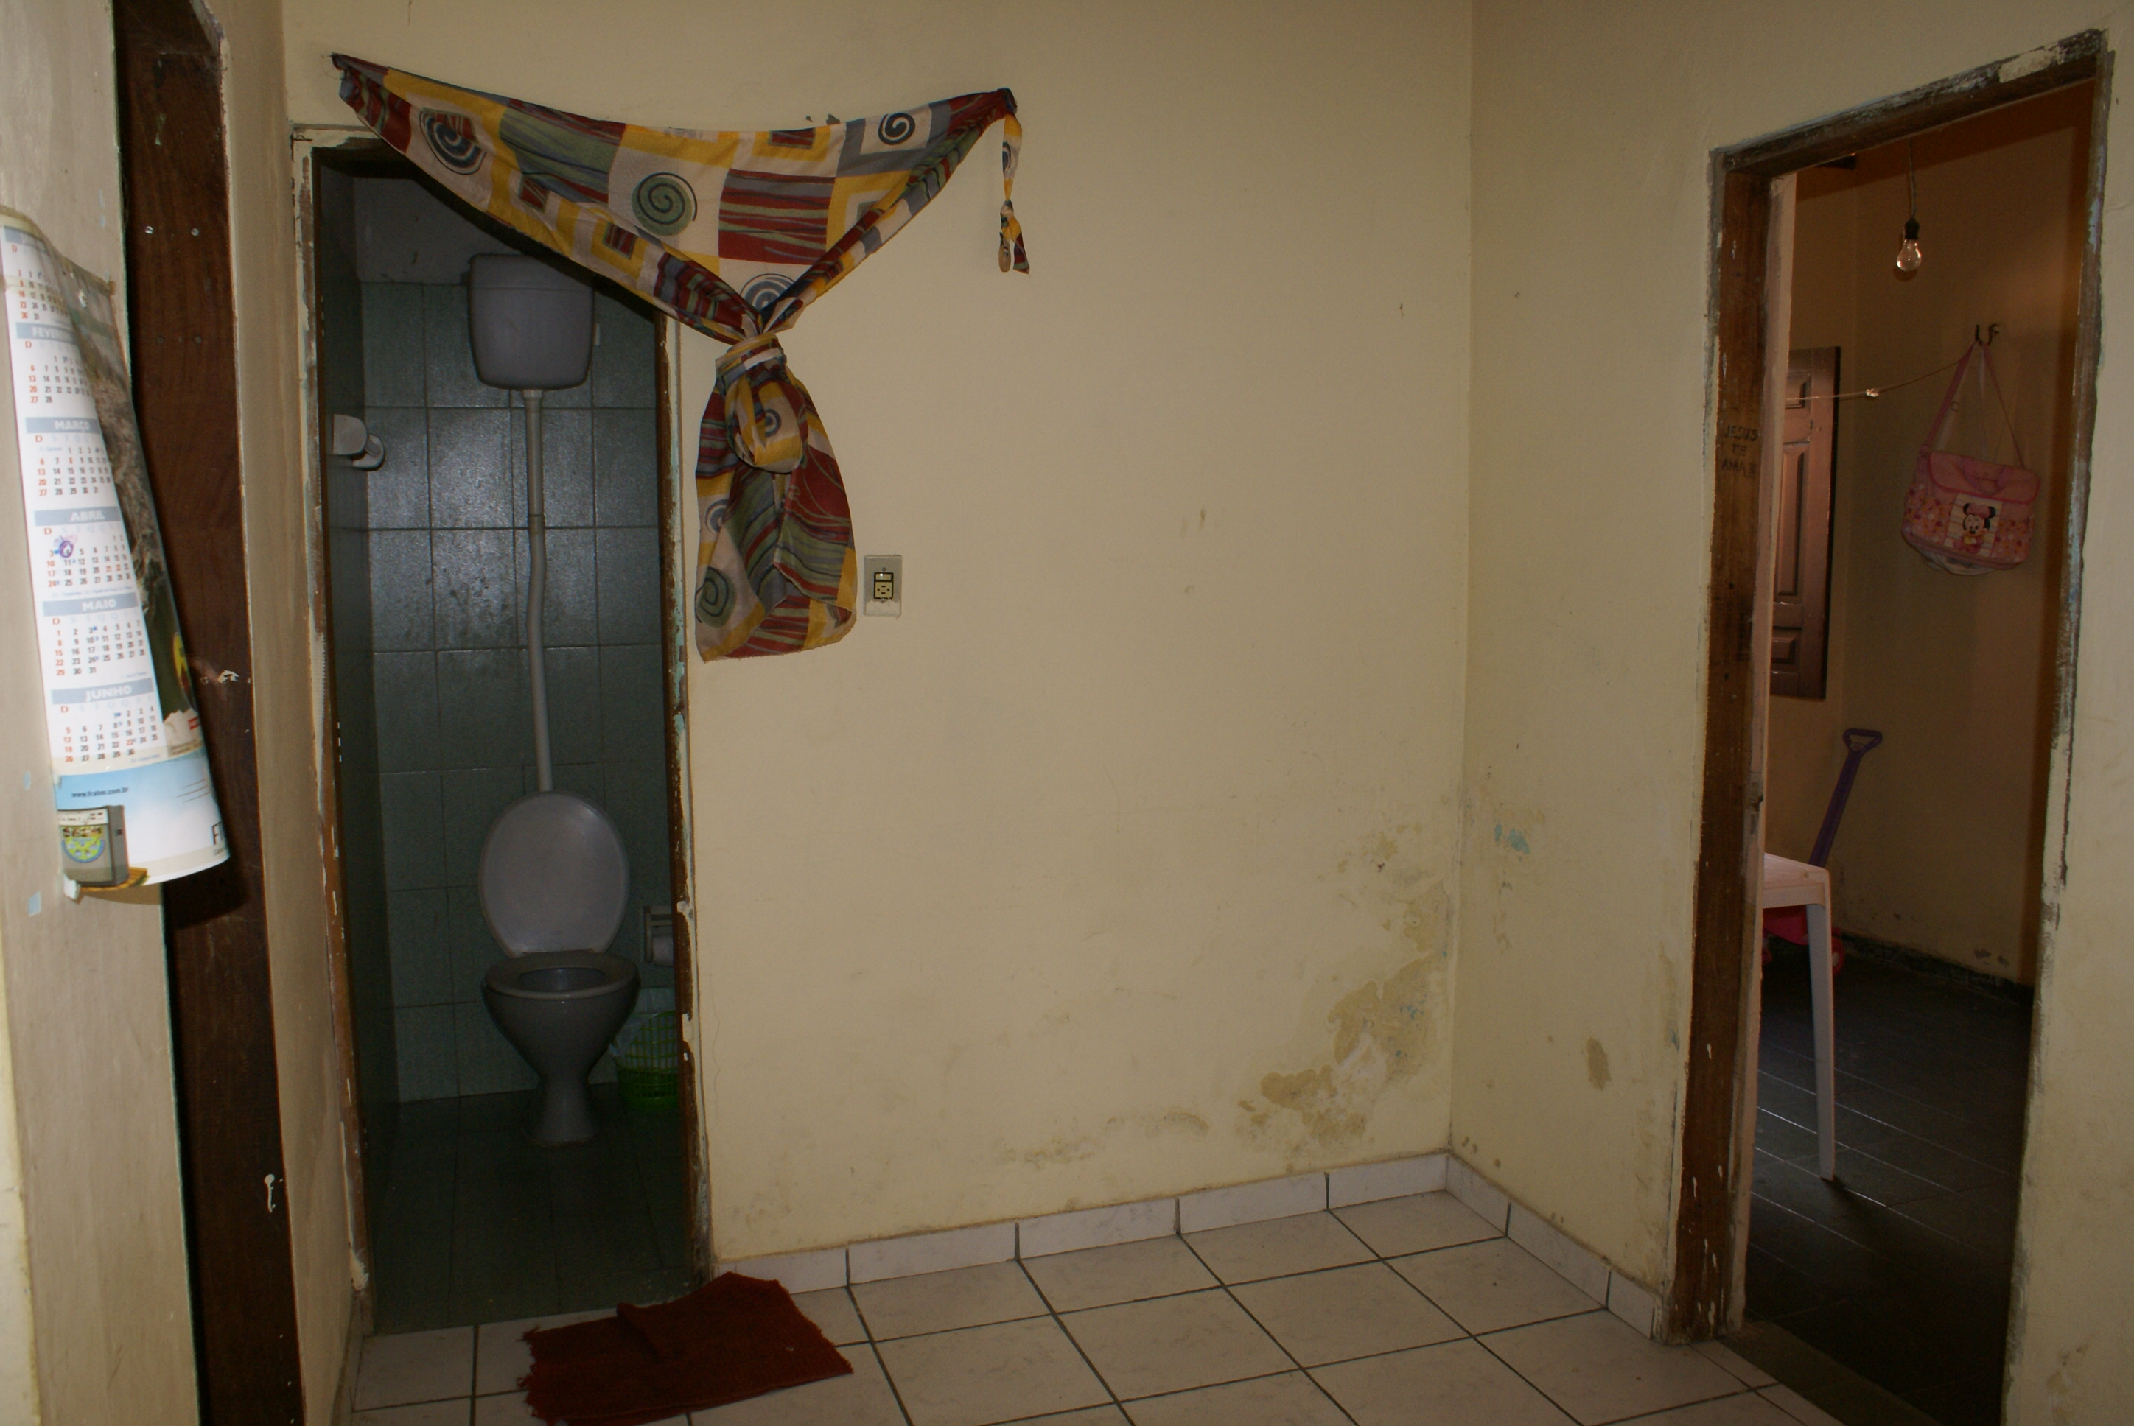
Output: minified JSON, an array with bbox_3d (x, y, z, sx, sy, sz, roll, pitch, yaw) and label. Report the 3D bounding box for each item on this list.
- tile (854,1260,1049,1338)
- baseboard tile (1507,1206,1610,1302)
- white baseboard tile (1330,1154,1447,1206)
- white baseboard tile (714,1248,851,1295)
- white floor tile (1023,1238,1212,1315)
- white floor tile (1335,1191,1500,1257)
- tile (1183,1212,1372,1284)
[{"bbox_3d":[-0.224,1.124,3.048,0.336,0.012,0.237,-2,7,-18],"label":"tile"},{"bbox_3d":[0.963,1.054,3.137,0.012,0.083,0.339,-2,7,-18],"label":"baseboard tile"},{"bbox_3d":[0.700,1.022,3.468,0.290,0.082,0.012,-2,7,-18],"label":"white baseboard tile"},{"bbox_3d":[-0.550,1.072,3.065,0.263,0.083,0.012,-2,7,-18],"label":"white baseboard tile"},{"bbox_3d":[0.105,1.111,3.156,0.336,0.012,0.237,-2,7,-18],"label":"white floor tile"},{"bbox_3d":[0.732,1.081,3.368,0.293,0.012,0.234,-2,7,-18],"label":"white floor tile"},{"bbox_3d":[0.429,1.095,3.265,0.339,0.012,0.234,-2,7,-18],"label":"tile"}]

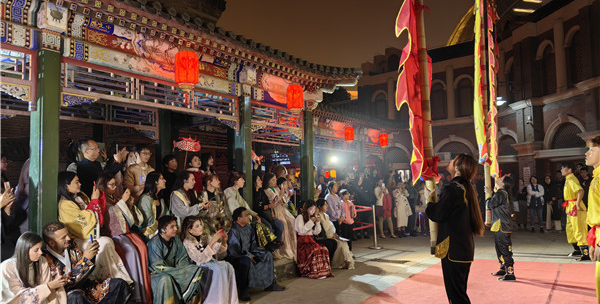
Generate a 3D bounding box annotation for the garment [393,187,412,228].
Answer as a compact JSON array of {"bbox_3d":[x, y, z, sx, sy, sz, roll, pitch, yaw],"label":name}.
[{"bbox_3d":[2.975,1.609,13.696,0.560,1.150,0.400,0,-5,-6],"label":"garment"}]

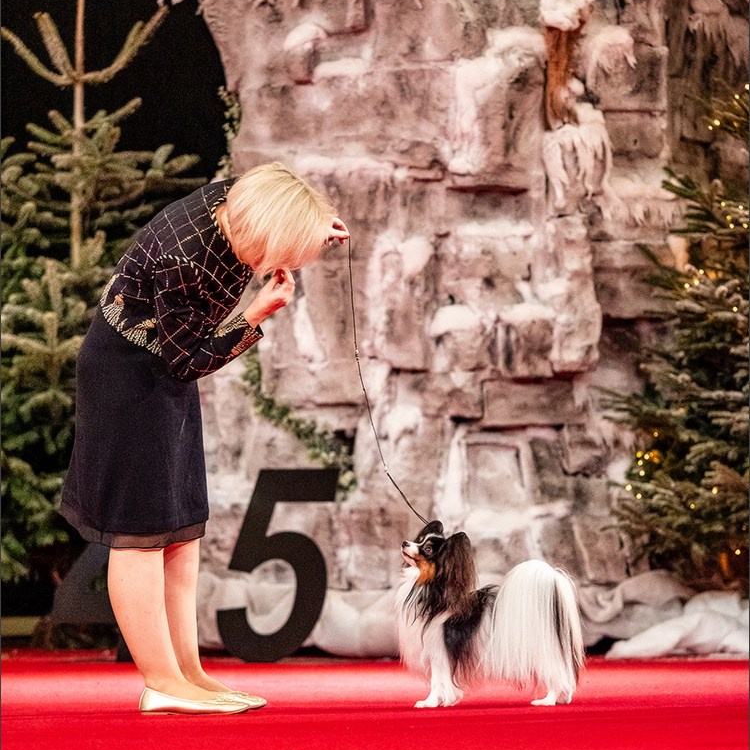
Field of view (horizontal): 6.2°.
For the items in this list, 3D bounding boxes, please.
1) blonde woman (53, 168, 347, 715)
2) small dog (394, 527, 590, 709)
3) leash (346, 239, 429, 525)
[{"bbox_3d":[-0.416,0.156,16.800,0.700,1.340,0.480,0,1,0],"label":"blonde woman"},{"bbox_3d":[0.281,0.580,16.850,0.450,0.455,0.200,0,1,-6],"label":"small dog"},{"bbox_3d":[0.033,0.018,16.850,0.200,0.700,0.060,0,1,0],"label":"leash"}]

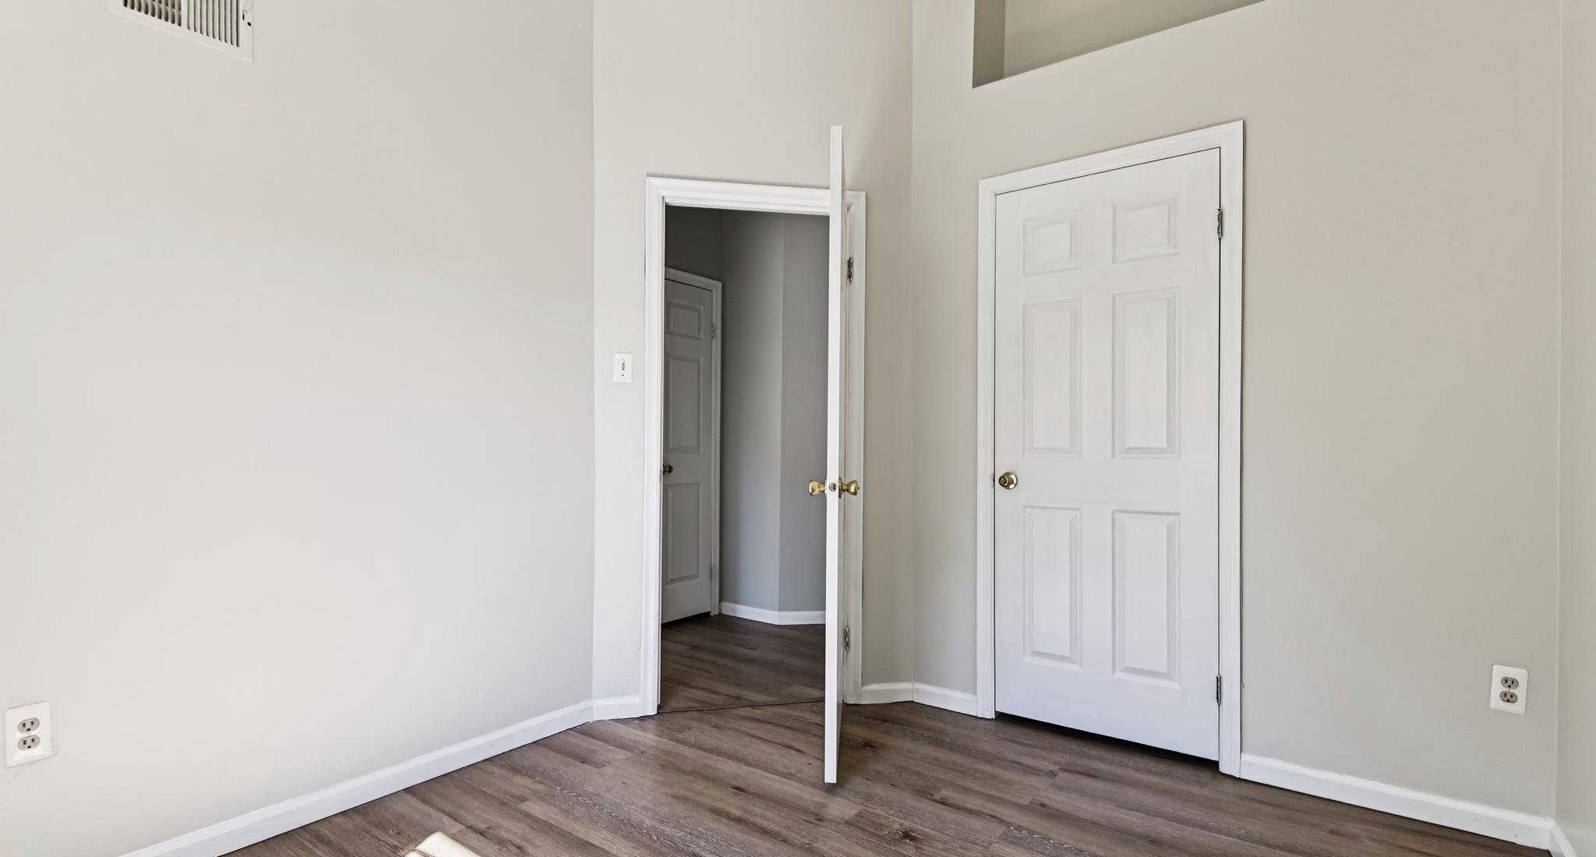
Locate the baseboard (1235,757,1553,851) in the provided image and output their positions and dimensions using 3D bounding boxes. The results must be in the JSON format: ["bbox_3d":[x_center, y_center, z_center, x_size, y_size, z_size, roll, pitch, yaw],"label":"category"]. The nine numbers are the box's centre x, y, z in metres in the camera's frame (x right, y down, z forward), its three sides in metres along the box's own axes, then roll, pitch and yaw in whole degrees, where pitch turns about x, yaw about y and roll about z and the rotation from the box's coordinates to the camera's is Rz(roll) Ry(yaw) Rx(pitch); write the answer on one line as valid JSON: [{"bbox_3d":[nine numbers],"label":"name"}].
[{"bbox_3d":[1.700,1.072,2.072,0.700,0.083,0.016,0,-1,36],"label":"baseboard"}]

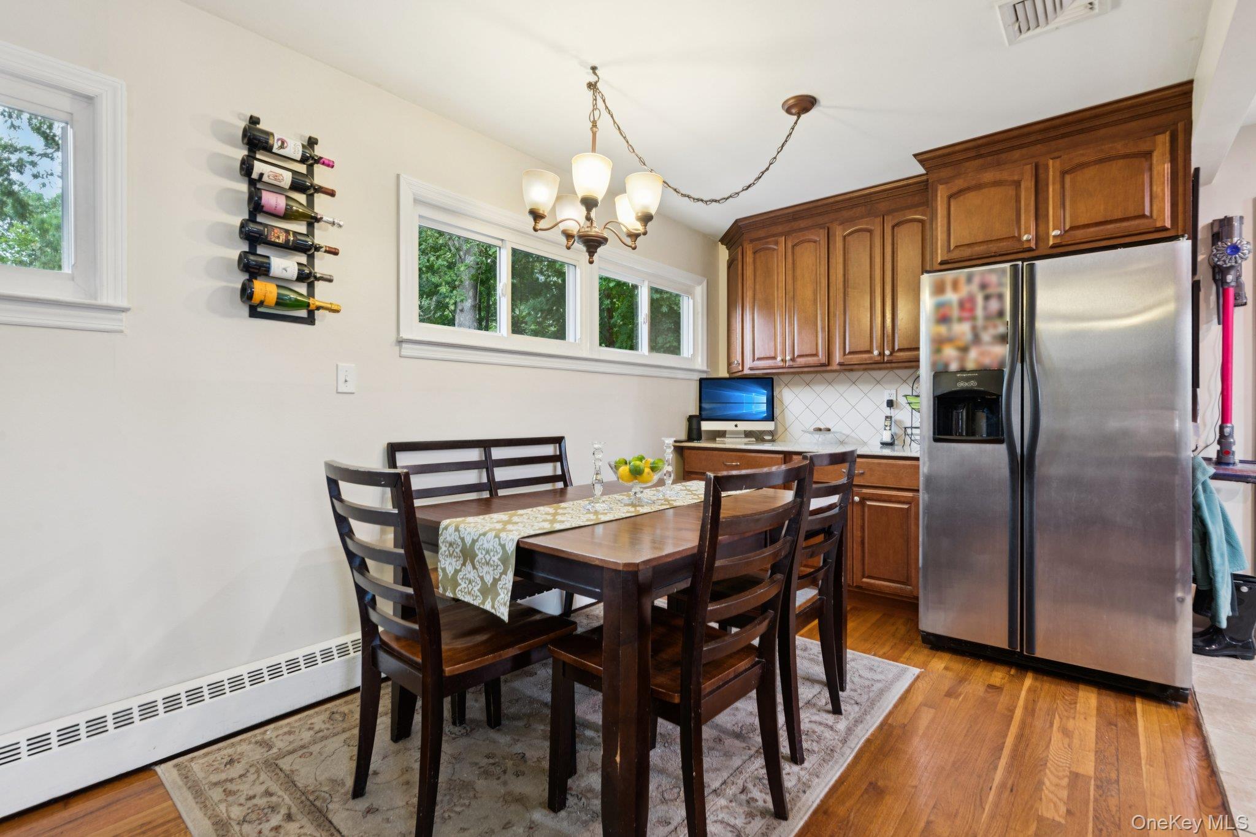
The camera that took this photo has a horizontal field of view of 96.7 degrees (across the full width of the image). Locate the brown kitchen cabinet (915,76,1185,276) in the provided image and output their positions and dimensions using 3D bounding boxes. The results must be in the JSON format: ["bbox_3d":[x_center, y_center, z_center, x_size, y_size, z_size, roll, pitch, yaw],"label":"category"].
[{"bbox_3d":[2.121,-1.088,2.857,1.040,0.616,0.611,0,0,41],"label":"brown kitchen cabinet"}]

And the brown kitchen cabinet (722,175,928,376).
[{"bbox_3d":[1.246,-0.856,3.785,1.584,1.089,0.341,0,0,41],"label":"brown kitchen cabinet"}]

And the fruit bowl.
[{"bbox_3d":[0.032,0.231,2.152,0.222,0.170,0.222,0,0,0],"label":"fruit bowl"}]

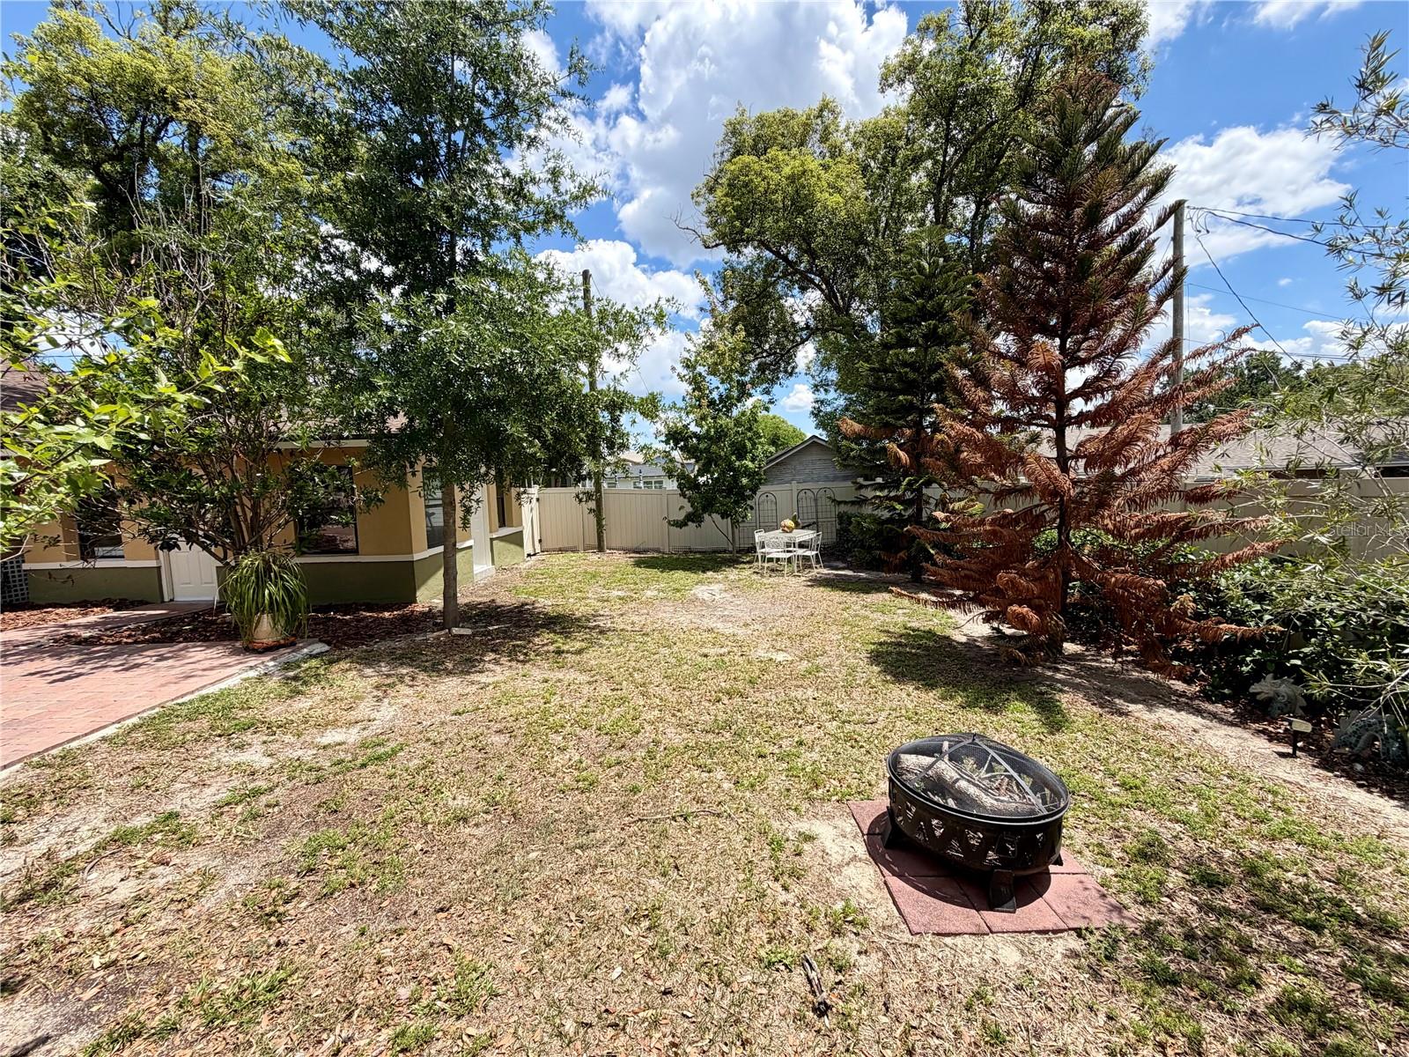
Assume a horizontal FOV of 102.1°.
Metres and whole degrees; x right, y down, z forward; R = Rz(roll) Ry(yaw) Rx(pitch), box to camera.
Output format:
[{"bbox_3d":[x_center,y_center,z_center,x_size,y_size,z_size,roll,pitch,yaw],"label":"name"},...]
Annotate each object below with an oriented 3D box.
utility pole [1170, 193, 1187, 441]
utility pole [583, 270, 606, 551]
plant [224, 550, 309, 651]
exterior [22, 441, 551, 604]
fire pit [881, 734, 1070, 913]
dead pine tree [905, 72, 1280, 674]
[{"bbox_3d":[10.697,-3.371,13.075,0.200,7.860,0.200,-2,5,0],"label":"utility pole"},{"bbox_3d":[-2.905,-2.995,15.041,0.200,7.300,0.200,-2,5,0],"label":"utility pole"},{"bbox_3d":[-5.273,0.864,6.780,0.840,1.120,0.840,-2,5,0],"label":"plant"},{"bbox_3d":[-8.113,-0.281,12.110,6.800,2.650,5.500,-1,5,2],"label":"exterior"},{"bbox_3d":[1.256,1.255,2.670,0.780,0.590,0.780,-2,5,0],"label":"fire pit"},{"bbox_3d":[3.530,-1.485,5.457,3.200,5.520,3.100,-2,5,0],"label":"dead pine tree"}]

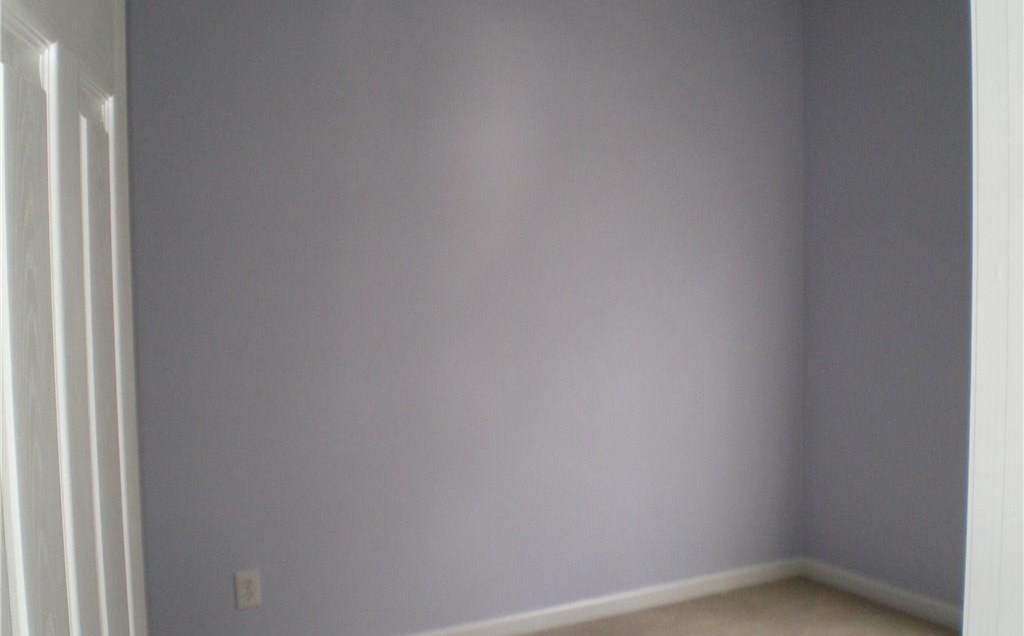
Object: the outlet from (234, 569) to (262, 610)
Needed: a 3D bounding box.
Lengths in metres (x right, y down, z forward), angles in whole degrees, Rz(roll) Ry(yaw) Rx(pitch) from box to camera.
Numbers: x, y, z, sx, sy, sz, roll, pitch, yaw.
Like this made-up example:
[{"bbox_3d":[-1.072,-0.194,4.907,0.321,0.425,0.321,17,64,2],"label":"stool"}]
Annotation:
[{"bbox_3d":[-0.798,0.826,3.412,0.073,0.117,0.011,-3,5,-28],"label":"outlet"}]

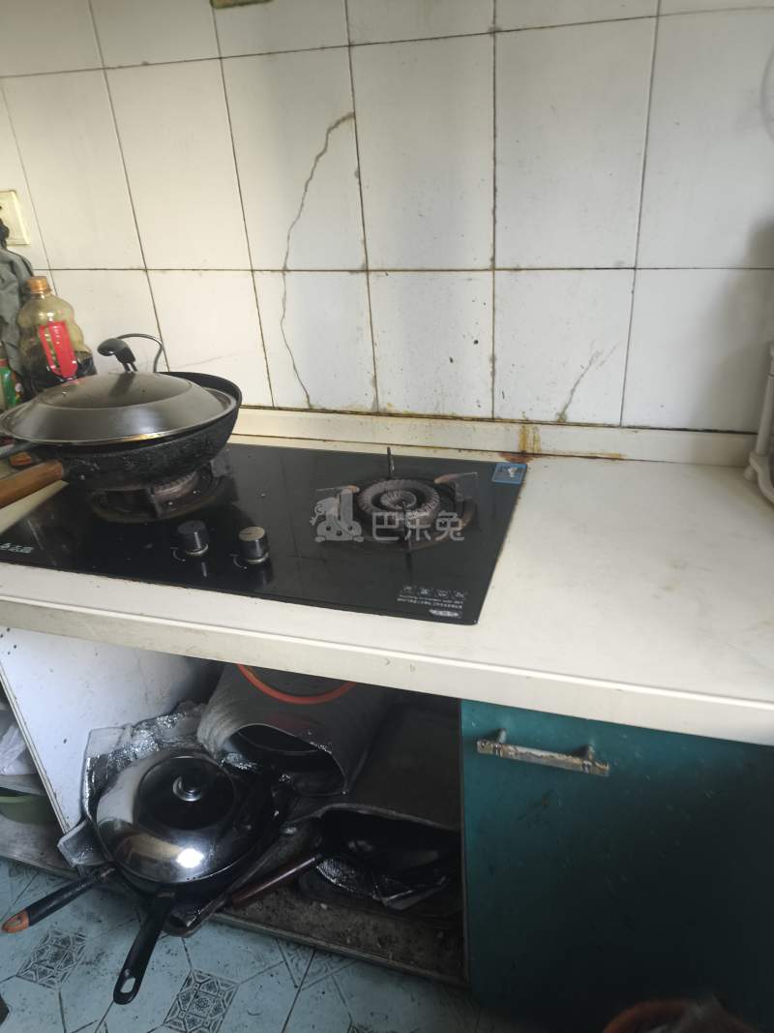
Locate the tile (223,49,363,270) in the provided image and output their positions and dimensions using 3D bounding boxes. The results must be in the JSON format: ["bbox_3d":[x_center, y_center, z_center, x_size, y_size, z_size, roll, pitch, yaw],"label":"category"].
[{"bbox_3d":[-0.134,-0.527,1.128,0.198,0.296,0.010,6,31,17],"label":"tile"}]

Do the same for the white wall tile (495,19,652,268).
[{"bbox_3d":[0.247,-0.489,1.011,0.198,0.296,0.010,6,31,17],"label":"white wall tile"}]

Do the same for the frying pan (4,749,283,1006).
[{"bbox_3d":[-0.388,0.548,1.237,0.340,0.170,0.440,13,29,13],"label":"frying pan"}]

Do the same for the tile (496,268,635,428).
[{"bbox_3d":[0.264,-0.257,1.144,0.200,0.239,0.010,6,31,17],"label":"tile"}]

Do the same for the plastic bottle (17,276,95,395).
[{"bbox_3d":[-0.578,-0.275,1.327,0.102,0.293,0.102,-16,31,-20],"label":"plastic bottle"}]

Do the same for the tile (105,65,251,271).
[{"bbox_3d":[-0.324,-0.546,1.186,0.198,0.296,0.010,6,31,17],"label":"tile"}]

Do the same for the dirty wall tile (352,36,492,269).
[{"bbox_3d":[0.056,-0.509,1.069,0.200,0.300,0.010,6,31,17],"label":"dirty wall tile"}]

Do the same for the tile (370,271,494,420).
[{"bbox_3d":[0.074,-0.275,1.202,0.198,0.236,0.010,6,31,17],"label":"tile"}]

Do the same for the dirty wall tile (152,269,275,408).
[{"bbox_3d":[-0.308,-0.312,1.317,0.200,0.239,0.010,6,31,17],"label":"dirty wall tile"}]

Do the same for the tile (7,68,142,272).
[{"bbox_3d":[-0.515,-0.565,1.244,0.198,0.296,0.010,6,31,17],"label":"tile"}]

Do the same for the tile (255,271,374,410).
[{"bbox_3d":[-0.117,-0.294,1.259,0.200,0.239,0.010,6,31,17],"label":"tile"}]

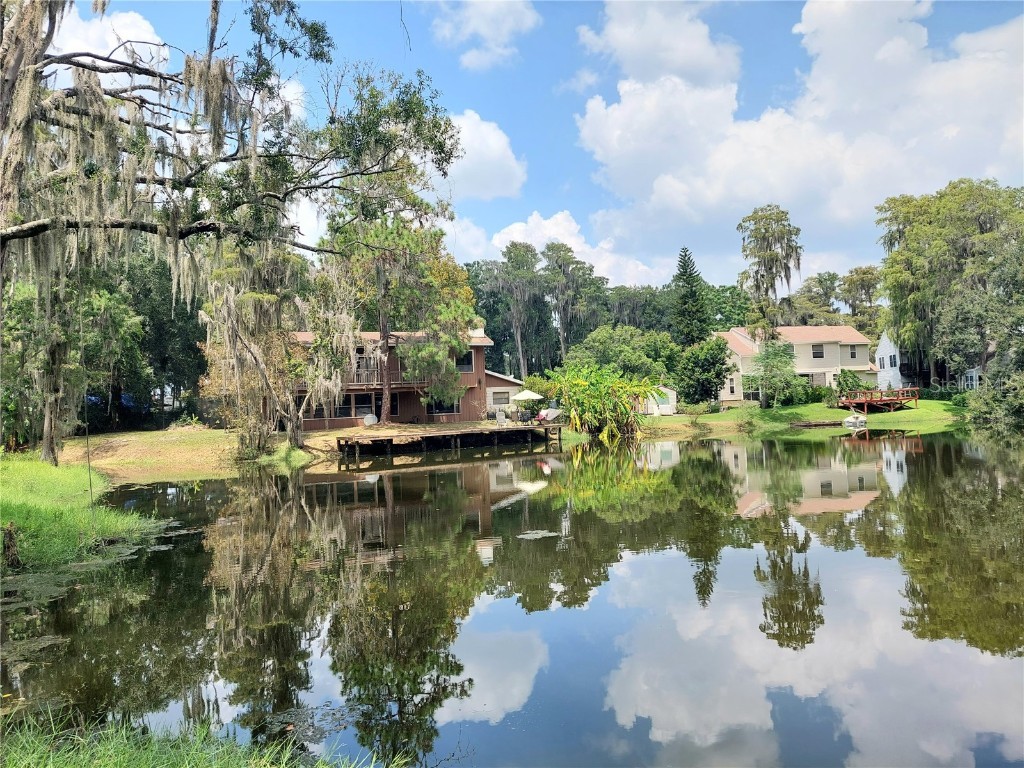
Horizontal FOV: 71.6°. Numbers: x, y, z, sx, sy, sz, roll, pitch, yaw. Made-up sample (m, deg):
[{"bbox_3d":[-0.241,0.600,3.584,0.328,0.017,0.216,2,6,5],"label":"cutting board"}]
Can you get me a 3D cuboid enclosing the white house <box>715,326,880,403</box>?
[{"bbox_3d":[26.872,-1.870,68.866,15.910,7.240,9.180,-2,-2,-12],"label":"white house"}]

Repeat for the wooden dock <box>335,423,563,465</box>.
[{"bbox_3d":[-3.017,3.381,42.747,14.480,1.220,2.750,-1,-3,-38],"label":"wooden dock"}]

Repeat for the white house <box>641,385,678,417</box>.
[{"bbox_3d":[13.709,1.583,65.061,2.860,2.690,3.060,-3,-2,3],"label":"white house"}]

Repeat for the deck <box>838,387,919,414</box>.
[{"bbox_3d":[29.504,1.490,57.136,4.490,1.880,3.570,-2,-2,-9],"label":"deck"}]

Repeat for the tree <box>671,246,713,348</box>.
[{"bbox_3d":[16.376,-5.163,65.355,4.080,14.480,4.080,-3,-2,0],"label":"tree"}]

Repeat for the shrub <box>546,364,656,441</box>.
[{"bbox_3d":[6.351,1.348,50.380,7.650,5.300,5.300,-3,-2,0],"label":"shrub"}]

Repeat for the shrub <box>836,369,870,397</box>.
[{"bbox_3d":[30.864,-0.045,64.168,2.860,2.610,2.350,-3,-2,0],"label":"shrub"}]

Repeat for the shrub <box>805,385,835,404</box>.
[{"bbox_3d":[26.509,0.948,61.208,2.390,1.710,2.040,-3,-2,0],"label":"shrub"}]

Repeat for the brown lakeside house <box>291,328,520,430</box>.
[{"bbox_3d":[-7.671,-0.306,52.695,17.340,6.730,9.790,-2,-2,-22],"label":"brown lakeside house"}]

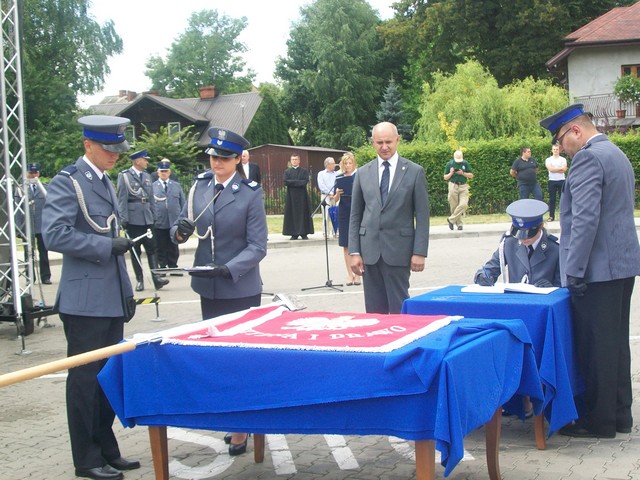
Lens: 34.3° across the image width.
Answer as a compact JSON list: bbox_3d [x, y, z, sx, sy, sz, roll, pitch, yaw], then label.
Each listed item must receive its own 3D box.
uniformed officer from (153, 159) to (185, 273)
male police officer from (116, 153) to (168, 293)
[{"bbox_3d":[-2.327,-0.370,15.958,0.570,1.770,0.360,-2,4,9],"label":"uniformed officer"},{"bbox_3d":[-2.308,-0.253,13.500,0.560,1.860,0.520,-6,6,-42],"label":"male police officer"}]

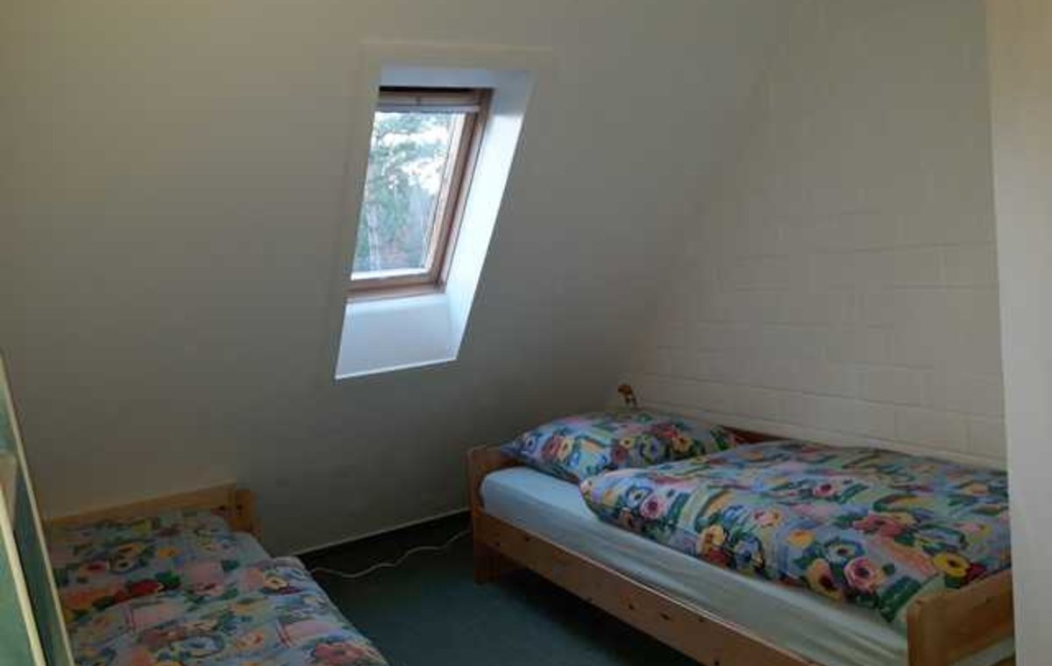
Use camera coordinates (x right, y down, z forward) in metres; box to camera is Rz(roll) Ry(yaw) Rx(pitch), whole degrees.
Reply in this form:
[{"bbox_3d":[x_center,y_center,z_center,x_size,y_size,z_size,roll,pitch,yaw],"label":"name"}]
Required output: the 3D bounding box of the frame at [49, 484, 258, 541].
[{"bbox_3d":[-0.860,0.920,1.970,0.990,0.625,2.080,-8,6,-29],"label":"frame"}]

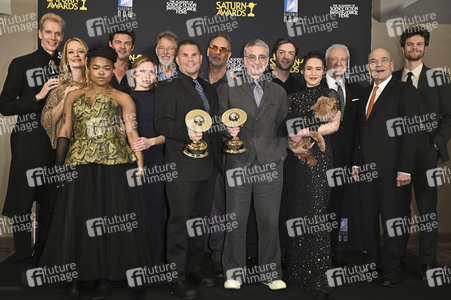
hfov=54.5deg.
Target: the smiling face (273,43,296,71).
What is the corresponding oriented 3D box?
[{"bbox_3d":[0.465,-0.736,3.450,0.180,0.220,0.170,6,2,5],"label":"smiling face"}]

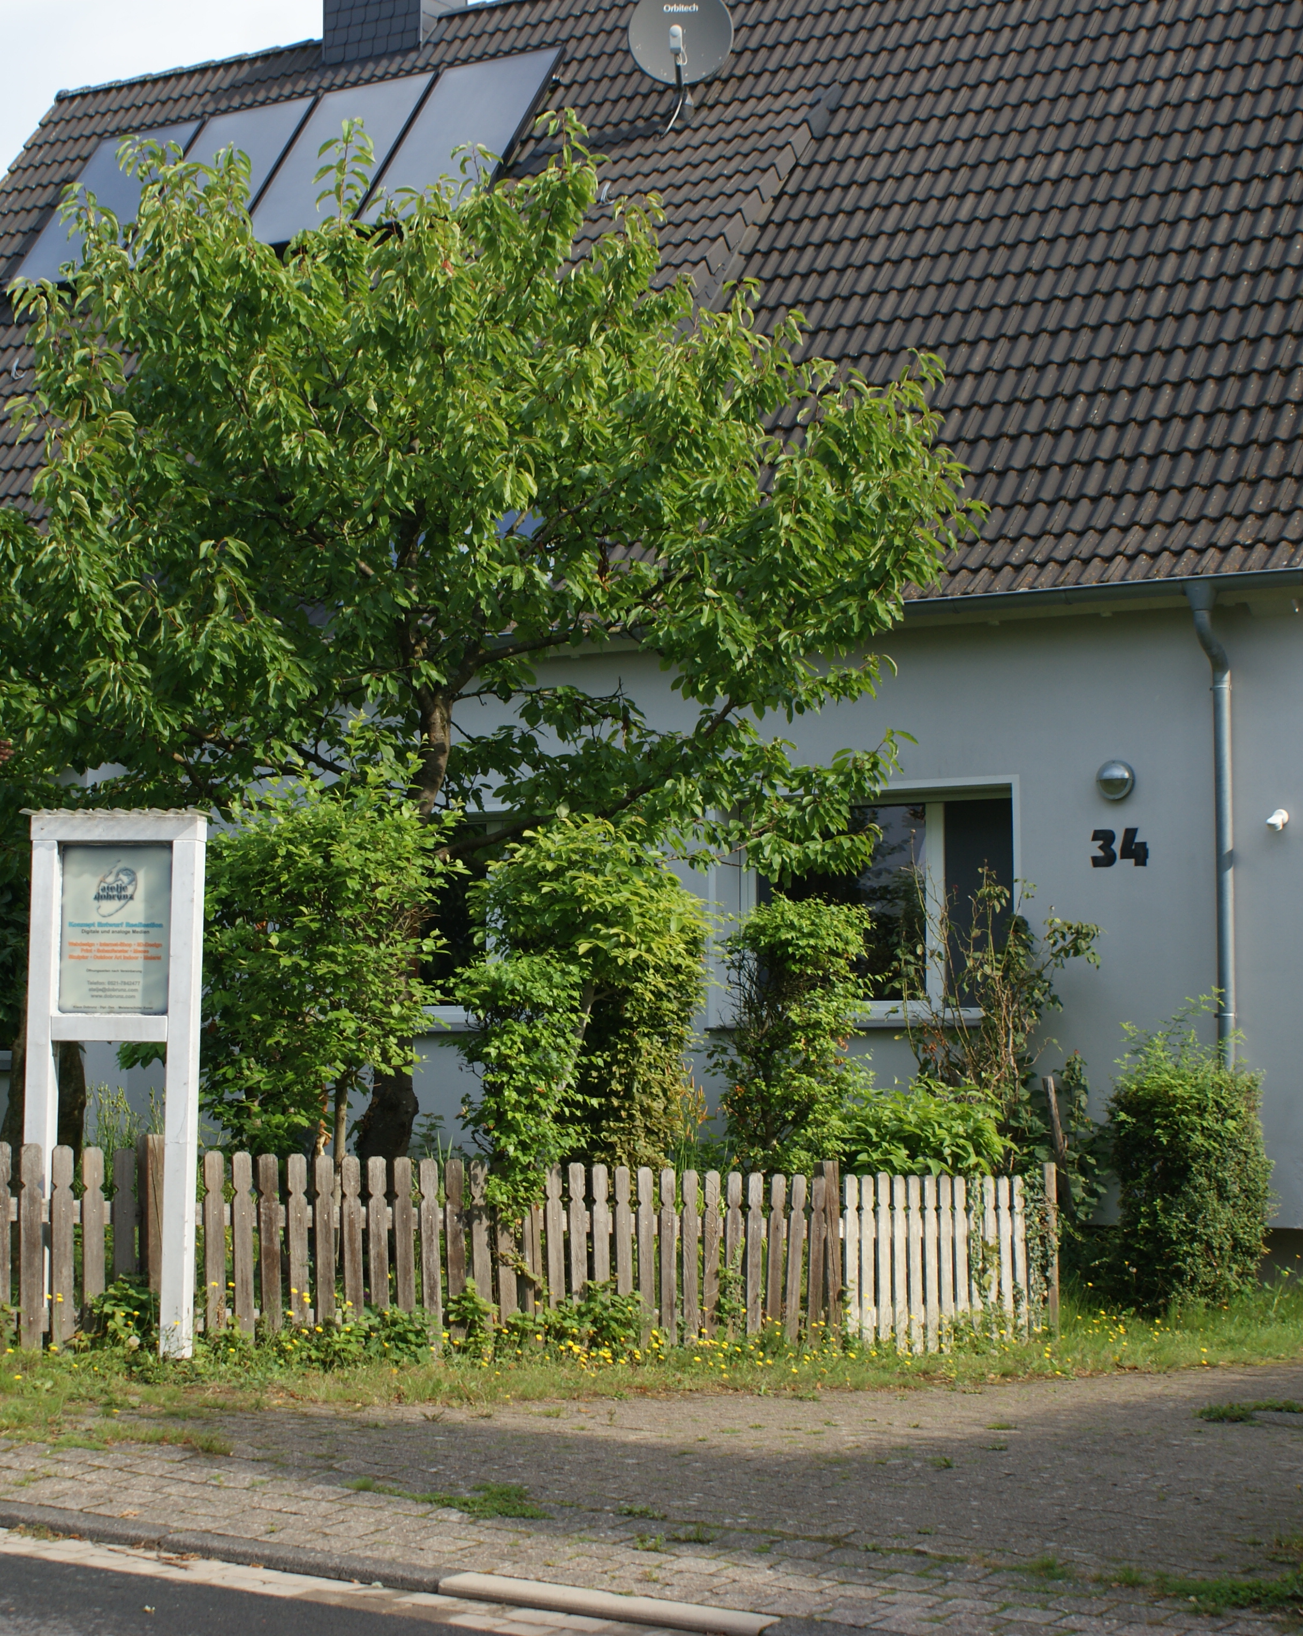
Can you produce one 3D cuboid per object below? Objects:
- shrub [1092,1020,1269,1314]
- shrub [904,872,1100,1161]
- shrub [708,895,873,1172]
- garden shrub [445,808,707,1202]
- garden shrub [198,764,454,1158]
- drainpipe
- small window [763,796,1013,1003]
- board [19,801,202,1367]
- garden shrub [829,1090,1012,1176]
[{"bbox_3d":[3.053,2.037,17.713,0.880,1.755,0.780,-3,-5,32],"label":"shrub"},{"bbox_3d":[2.044,1.521,17.971,1.171,2.443,0.900,-1,-4,6],"label":"shrub"},{"bbox_3d":[0.749,1.546,16.467,0.887,2.256,0.850,0,-4,3],"label":"shrub"},{"bbox_3d":[-0.347,1.247,15.168,1.274,2.502,1.100,0,-4,-1],"label":"garden shrub"},{"bbox_3d":[-1.638,1.088,15.070,1.341,2.693,1.200,0,-4,-6],"label":"garden shrub"},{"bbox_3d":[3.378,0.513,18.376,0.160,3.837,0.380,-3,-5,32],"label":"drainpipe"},{"bbox_3d":[1.473,0.561,19.980,1.952,1.351,0.140,-3,-5,32],"label":"small window"},{"bbox_3d":[-2.285,1.130,13.067,0.760,2.331,0.140,-1,-4,9],"label":"board"},{"bbox_3d":[1.498,2.103,17.069,1.016,1.181,0.900,0,-4,5],"label":"garden shrub"}]

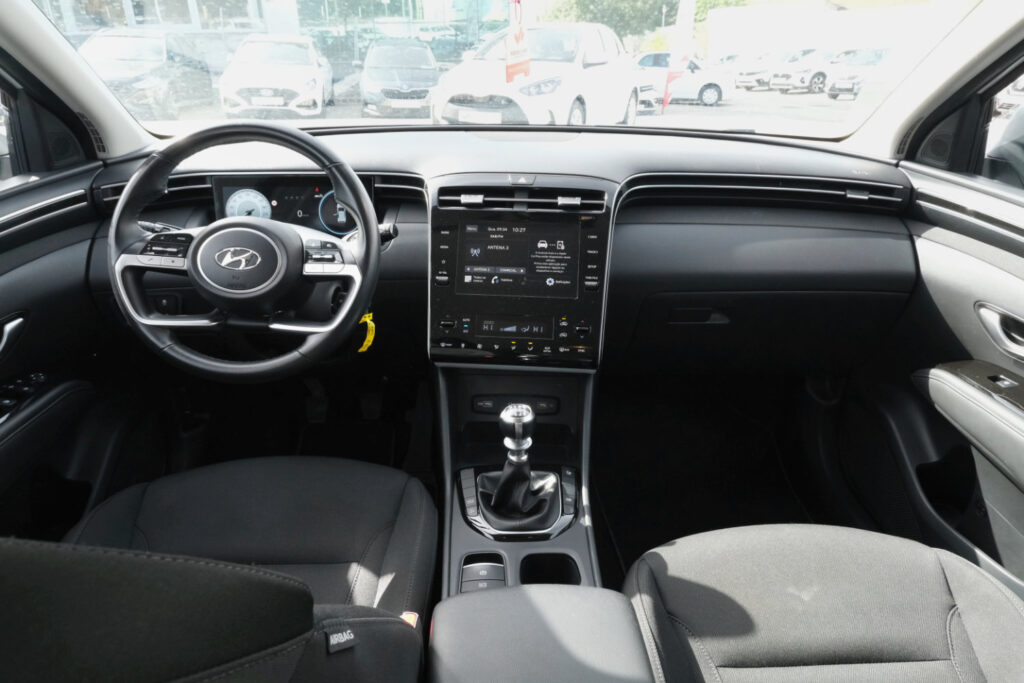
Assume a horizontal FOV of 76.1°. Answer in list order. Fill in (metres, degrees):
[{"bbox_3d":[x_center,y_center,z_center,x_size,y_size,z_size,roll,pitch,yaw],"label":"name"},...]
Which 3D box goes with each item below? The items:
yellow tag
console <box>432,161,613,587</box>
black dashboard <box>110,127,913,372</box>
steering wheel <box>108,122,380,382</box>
[{"bbox_3d":[-0.220,-0.013,0.985,0.025,0.060,0.020,0,24,0],"label":"yellow tag"},{"bbox_3d":[0.012,0.057,0.935,0.280,0.510,0.540,0,24,0],"label":"console"},{"bbox_3d":[-0.012,-0.186,1.232,1.430,0.380,0.480,0,24,0],"label":"black dashboard"},{"bbox_3d":[-0.370,-0.125,0.923,0.370,0.370,0.115,-1,-4,-3],"label":"steering wheel"}]

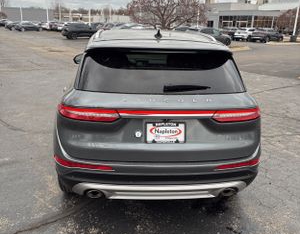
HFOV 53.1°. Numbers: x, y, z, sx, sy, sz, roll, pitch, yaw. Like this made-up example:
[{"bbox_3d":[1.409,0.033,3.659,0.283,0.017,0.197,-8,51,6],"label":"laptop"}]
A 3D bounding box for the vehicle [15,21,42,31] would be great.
[{"bbox_3d":[-18.653,-13.977,46.500,4.800,1.460,1.850,-12,22,-38],"label":"vehicle"}]

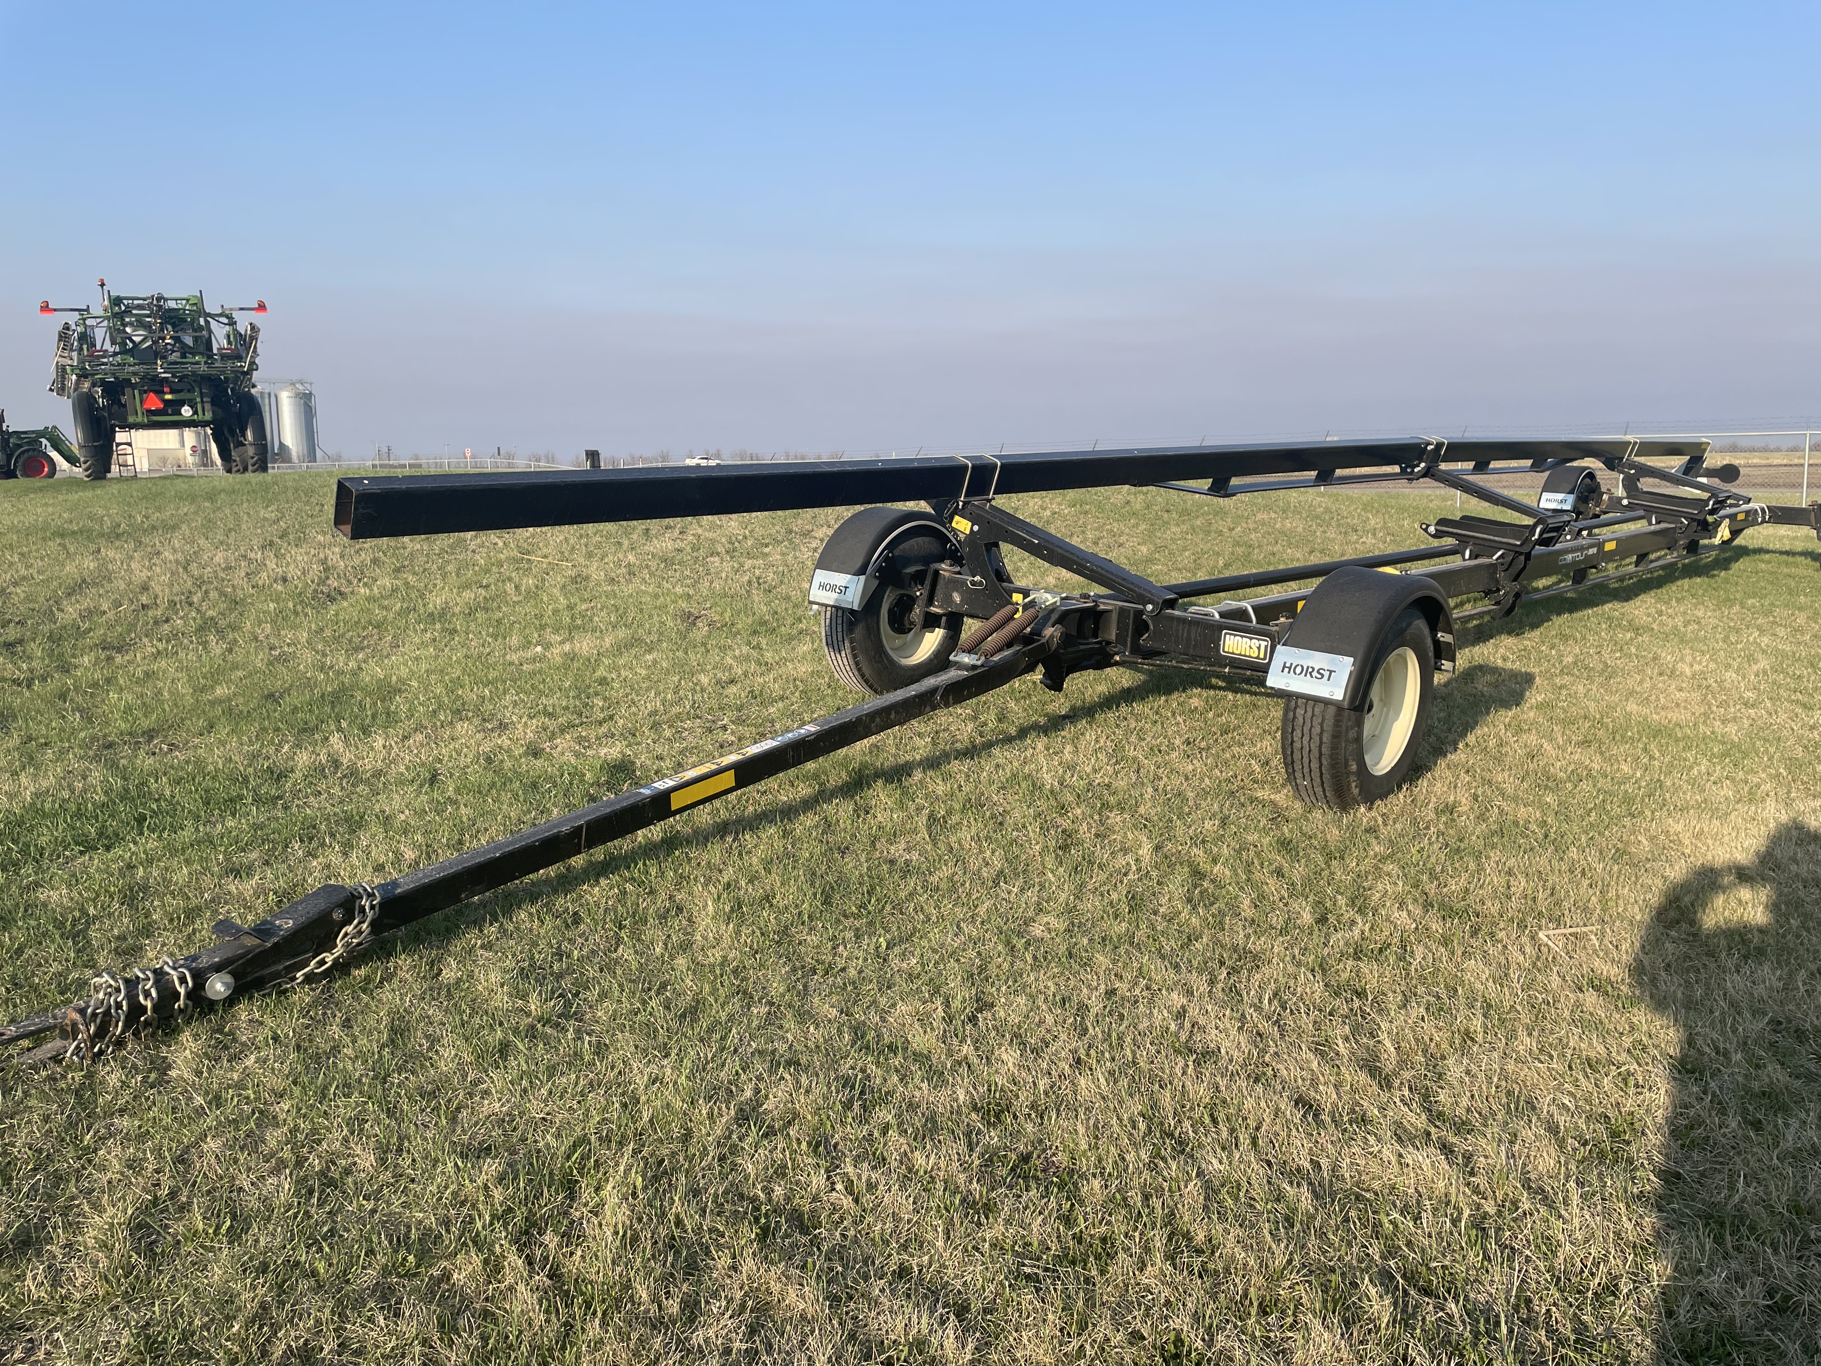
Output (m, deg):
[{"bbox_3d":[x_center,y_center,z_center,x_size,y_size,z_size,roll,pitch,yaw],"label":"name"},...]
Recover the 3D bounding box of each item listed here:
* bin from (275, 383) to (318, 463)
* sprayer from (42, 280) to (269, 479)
[{"bbox_3d":[-88.826,-37.524,198.000,4.750,11.500,4.750,-1,9,0],"label":"bin"},{"bbox_3d":[-16.957,-6.701,30.777,4.000,4.150,8.700,-8,11,-30],"label":"sprayer"}]

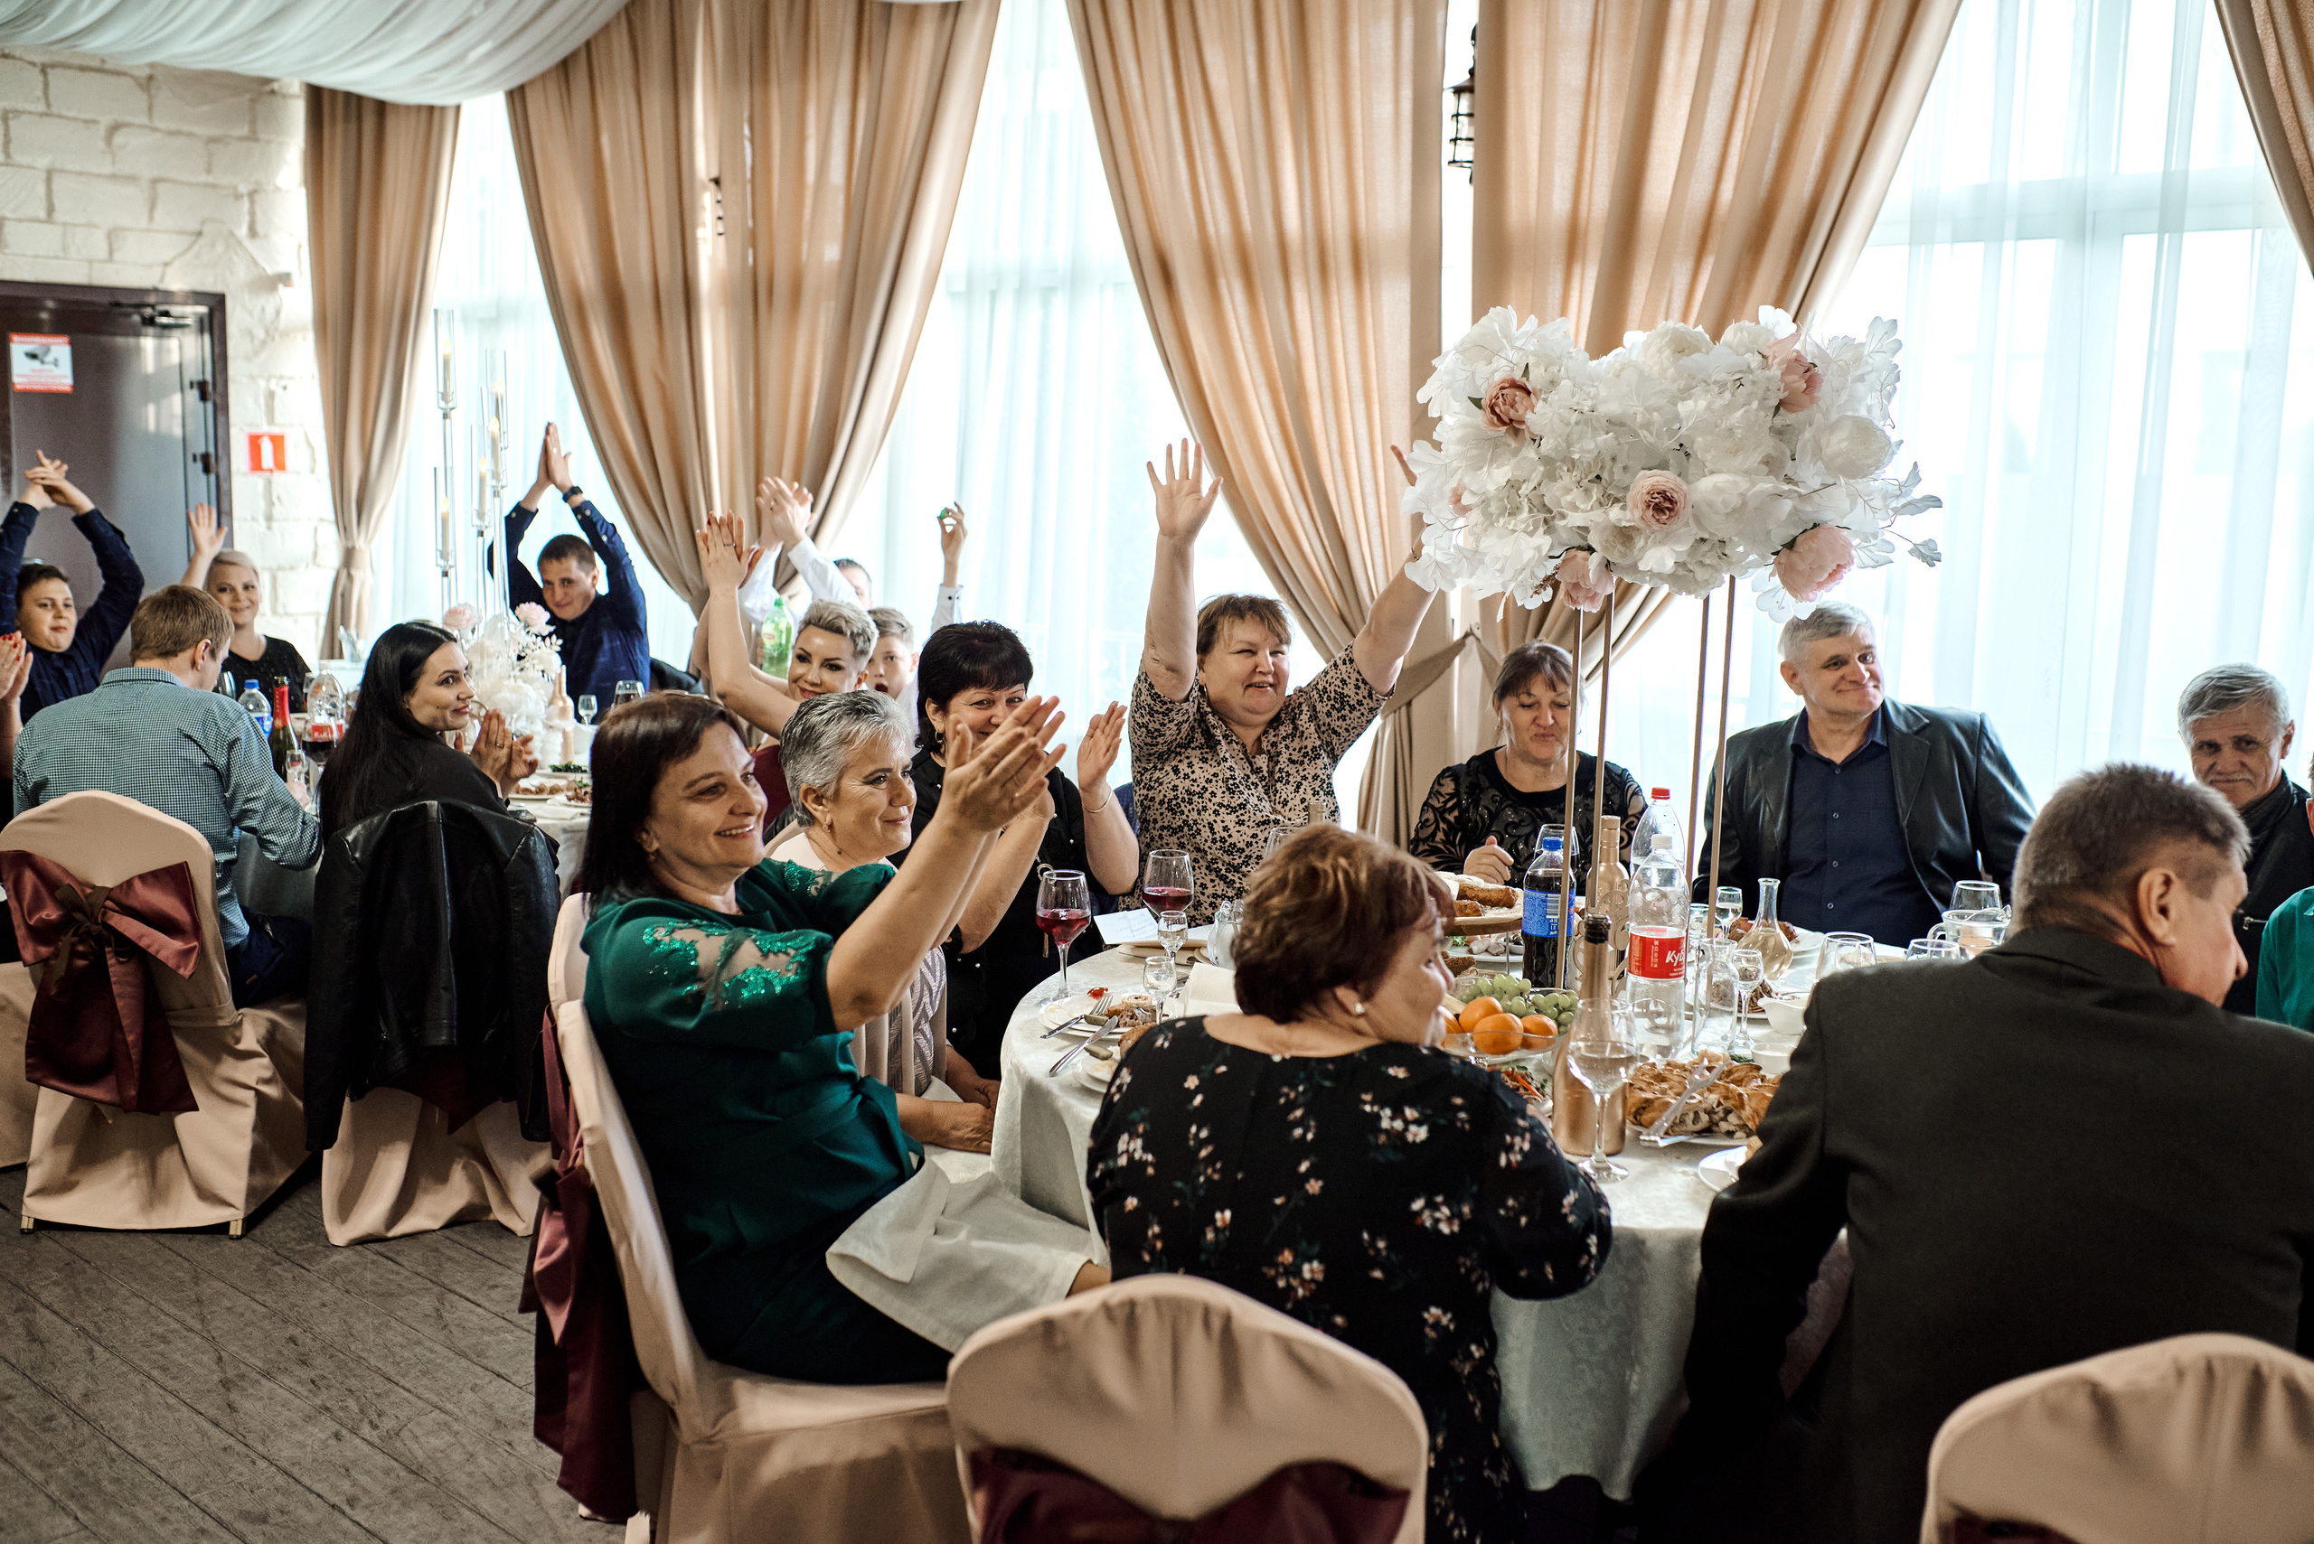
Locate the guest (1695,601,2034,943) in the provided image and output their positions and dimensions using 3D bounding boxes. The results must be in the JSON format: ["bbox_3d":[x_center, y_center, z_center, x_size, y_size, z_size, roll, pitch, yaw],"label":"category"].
[{"bbox_3d":[1.390,0.341,4.480,0.640,1.350,0.780,4,9,23],"label":"guest"}]

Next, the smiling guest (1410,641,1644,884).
[{"bbox_3d":[0.728,0.371,4.424,0.500,1.240,0.680,1,8,5],"label":"smiling guest"}]

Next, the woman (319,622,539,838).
[{"bbox_3d":[-1.452,0.288,4.939,0.500,1.240,0.660,5,9,30],"label":"woman"}]

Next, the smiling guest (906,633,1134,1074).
[{"bbox_3d":[-0.230,0.401,4.064,0.580,1.310,0.750,-8,12,-44],"label":"smiling guest"}]

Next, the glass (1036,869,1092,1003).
[{"bbox_3d":[-0.148,0.259,3.541,0.087,0.200,0.087,0,8,0],"label":"glass"}]

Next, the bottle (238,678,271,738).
[{"bbox_3d":[-2.235,-0.089,5.584,0.082,0.280,0.082,1,9,0],"label":"bottle"}]

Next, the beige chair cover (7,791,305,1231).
[{"bbox_3d":[-2.112,0.470,4.822,0.460,0.920,0.540,1,9,2],"label":"beige chair cover"}]

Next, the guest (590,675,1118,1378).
[{"bbox_3d":[-0.363,0.556,2.856,0.740,1.300,0.560,0,8,-1],"label":"guest"}]

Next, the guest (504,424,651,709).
[{"bbox_3d":[-1.718,-0.209,6.794,0.520,1.690,0.720,1,9,0],"label":"guest"}]

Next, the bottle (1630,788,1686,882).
[{"bbox_3d":[0.799,0.194,3.591,0.090,0.325,0.090,0,8,0],"label":"bottle"}]

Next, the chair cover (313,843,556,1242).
[{"bbox_3d":[-1.472,0.474,4.804,0.470,0.910,0.560,1,8,3],"label":"chair cover"}]

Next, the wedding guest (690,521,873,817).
[{"bbox_3d":[-0.921,0.140,5.221,0.660,1.460,0.500,0,8,0],"label":"wedding guest"}]

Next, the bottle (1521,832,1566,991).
[{"bbox_3d":[0.591,0.244,3.386,0.081,0.280,0.081,0,8,0],"label":"bottle"}]

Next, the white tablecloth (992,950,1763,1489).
[{"bbox_3d":[0.645,0.772,3.539,1.800,0.760,1.800,1,9,0],"label":"white tablecloth"}]

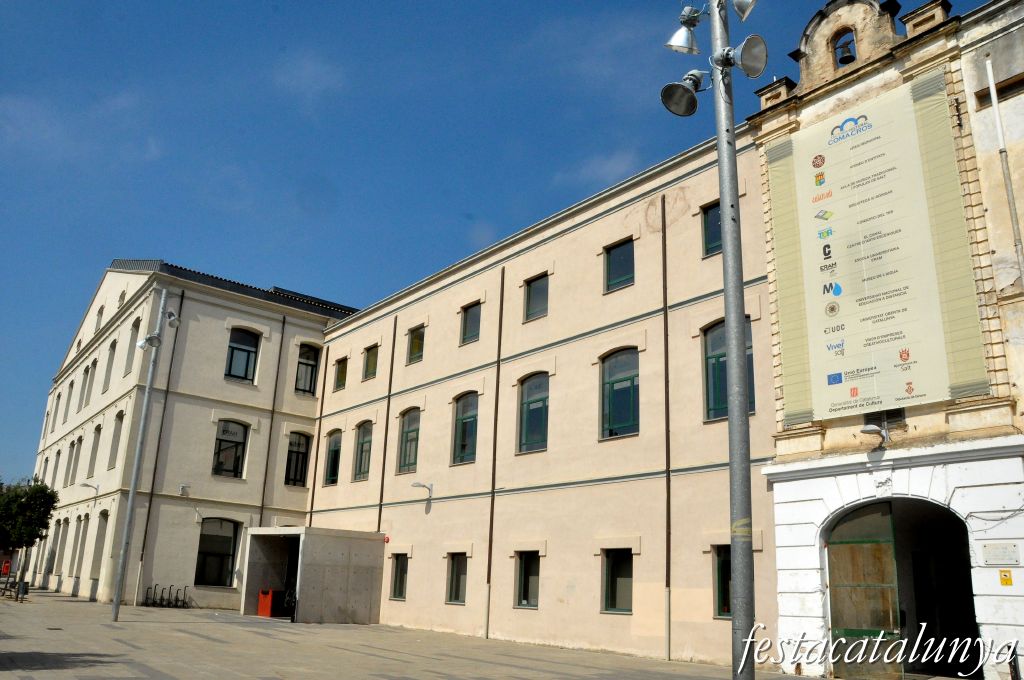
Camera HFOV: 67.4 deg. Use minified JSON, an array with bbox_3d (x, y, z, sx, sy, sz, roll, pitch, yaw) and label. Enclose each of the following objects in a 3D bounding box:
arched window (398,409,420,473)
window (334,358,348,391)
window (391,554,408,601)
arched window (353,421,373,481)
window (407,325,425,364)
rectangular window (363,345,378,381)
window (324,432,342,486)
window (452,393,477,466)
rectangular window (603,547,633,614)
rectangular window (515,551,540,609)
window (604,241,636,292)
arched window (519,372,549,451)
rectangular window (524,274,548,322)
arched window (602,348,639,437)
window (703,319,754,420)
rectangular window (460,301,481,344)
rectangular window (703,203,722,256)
[{"bbox_3d":[-4.216,4.182,31.852,0.200,2.799,1.601,16,-23,-37],"label":"arched window"},{"bbox_3d":[-8.069,1.676,36.552,0.220,1.620,1.245,14,-20,-36],"label":"window"},{"bbox_3d":[-4.151,8.914,28.807,0.220,1.657,1.161,14,-20,-36],"label":"window"},{"bbox_3d":[-6.384,4.813,33.214,0.220,2.627,1.539,14,-20,-36],"label":"arched window"},{"bbox_3d":[-4.065,0.244,33.131,0.200,1.666,1.301,16,-23,-37],"label":"window"},{"bbox_3d":[-6.256,1.052,34.372,0.220,1.594,1.294,14,-20,-36],"label":"rectangular window"},{"bbox_3d":[-8.495,5.623,36.745,0.200,2.787,1.546,16,-23,-37],"label":"window"},{"bbox_3d":[-1.717,3.338,28.994,0.200,2.801,1.601,16,-23,-37],"label":"window"},{"bbox_3d":[3.031,6.811,21.668,0.200,1.757,1.204,16,-23,-37],"label":"rectangular window"},{"bbox_3d":[0.511,7.266,23.215,0.220,1.671,1.188,14,-20,-36],"label":"rectangular window"},{"bbox_3d":[3.487,-2.346,24.511,0.200,1.671,1.310,16,-23,-37],"label":"window"},{"bbox_3d":[0.780,2.489,26.141,0.200,2.791,1.630,16,-23,-37],"label":"arched window"},{"bbox_3d":[0.893,-1.378,25.762,0.220,1.543,1.206,14,-20,-36],"label":"rectangular window"},{"bbox_3d":[3.109,1.512,21.806,0.220,2.657,1.534,14,-20,-36],"label":"arched window"},{"bbox_3d":[5.791,0.782,20.418,0.200,2.763,1.585,16,-23,-37],"label":"window"},{"bbox_3d":[-1.556,-0.619,30.269,0.200,1.670,1.315,16,-23,-37],"label":"rectangular window"},{"bbox_3d":[5.578,-2.960,20.114,0.220,1.490,1.228,14,-20,-36],"label":"rectangular window"}]

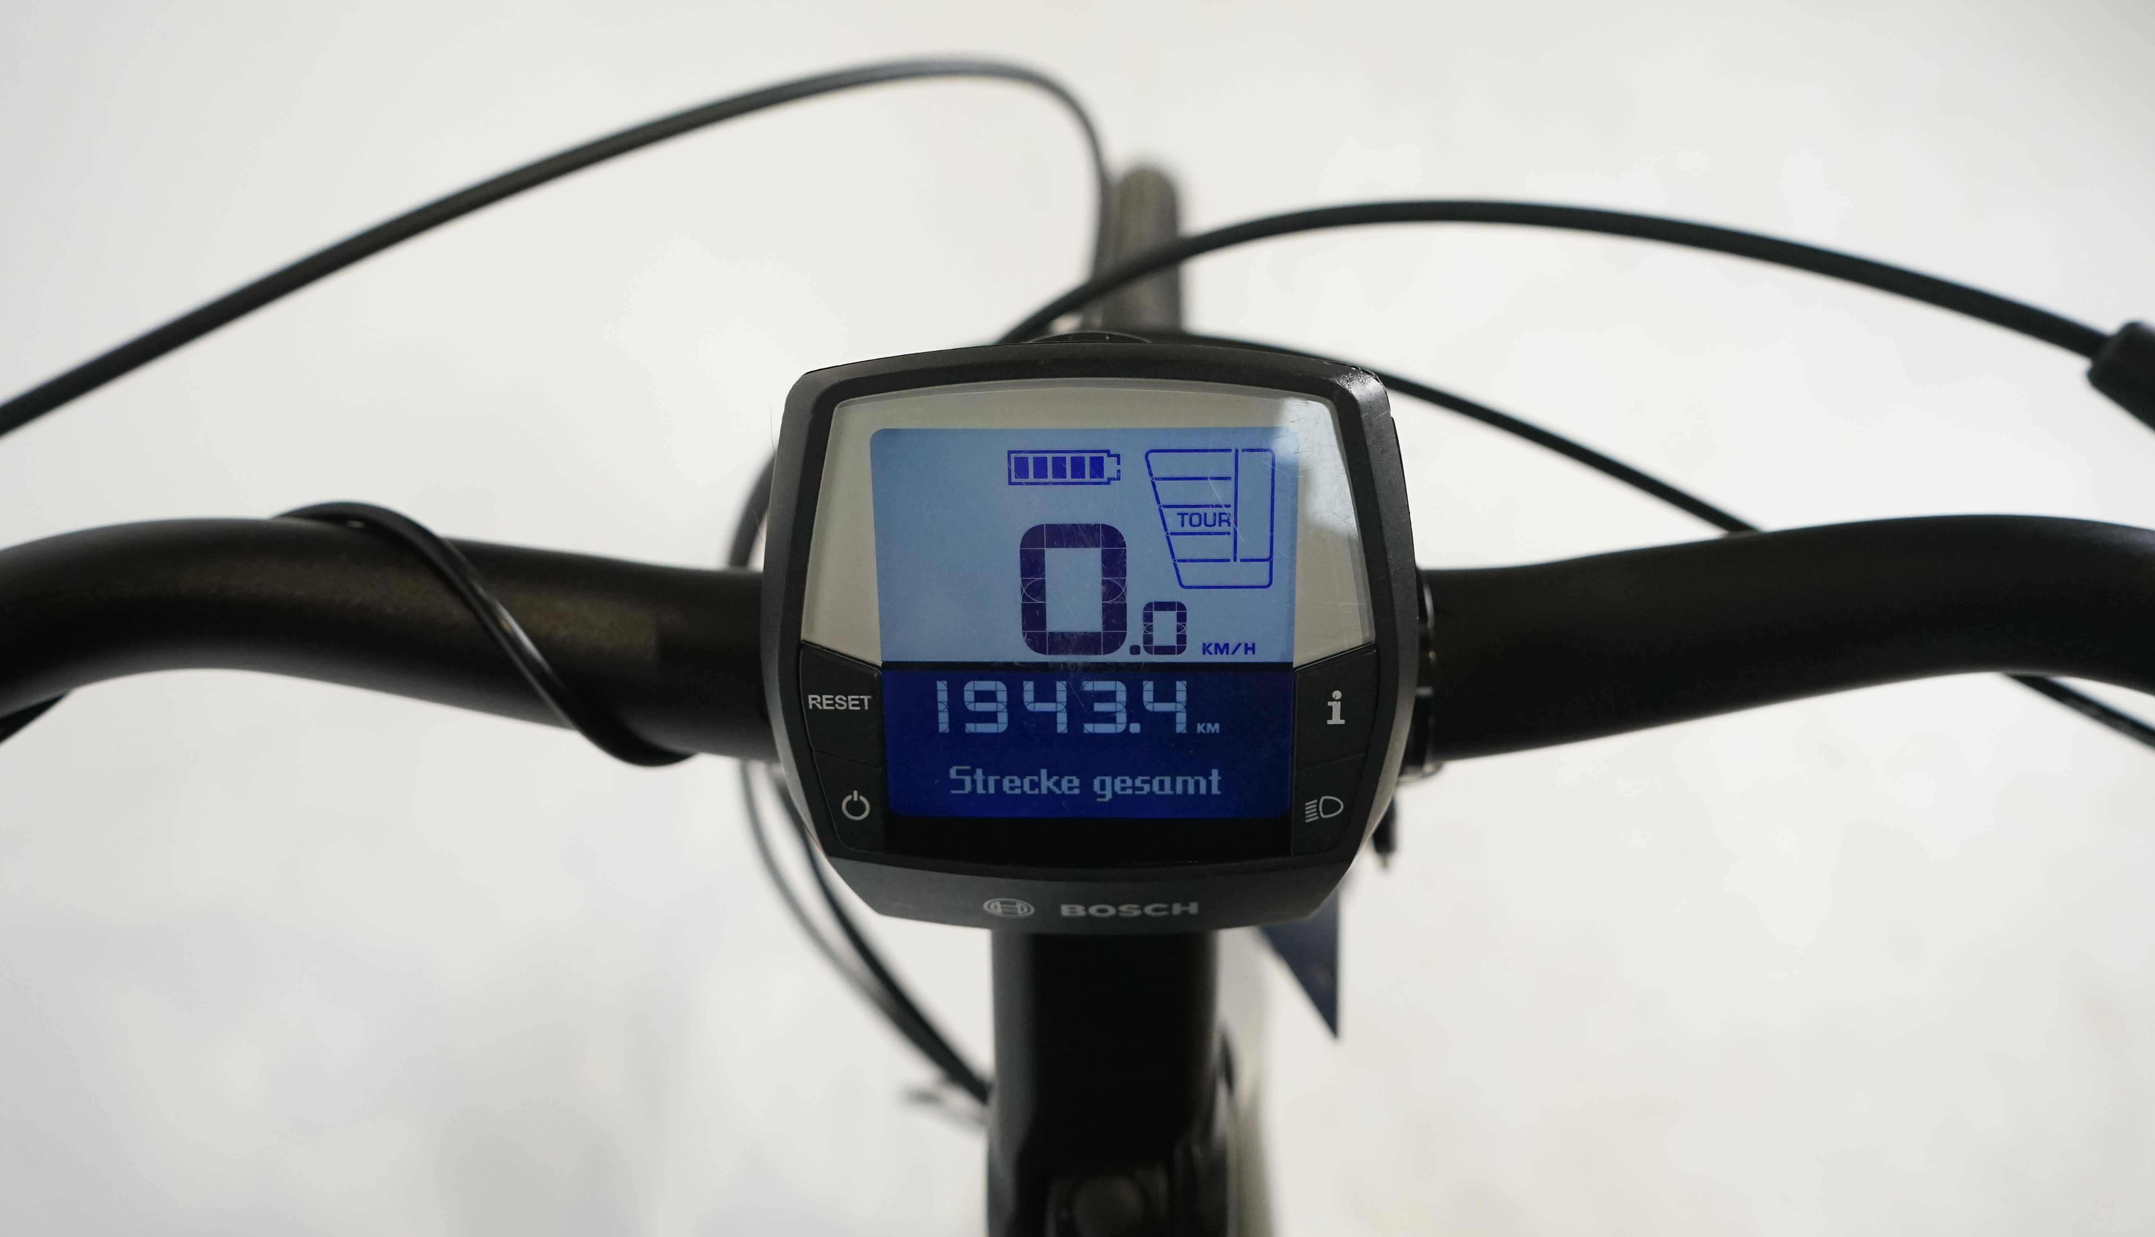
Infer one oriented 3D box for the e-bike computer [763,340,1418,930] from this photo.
[{"bbox_3d":[0.002,0.004,0.251,0.096,0.092,0.031,0,16,3],"label":"e-bike computer"}]

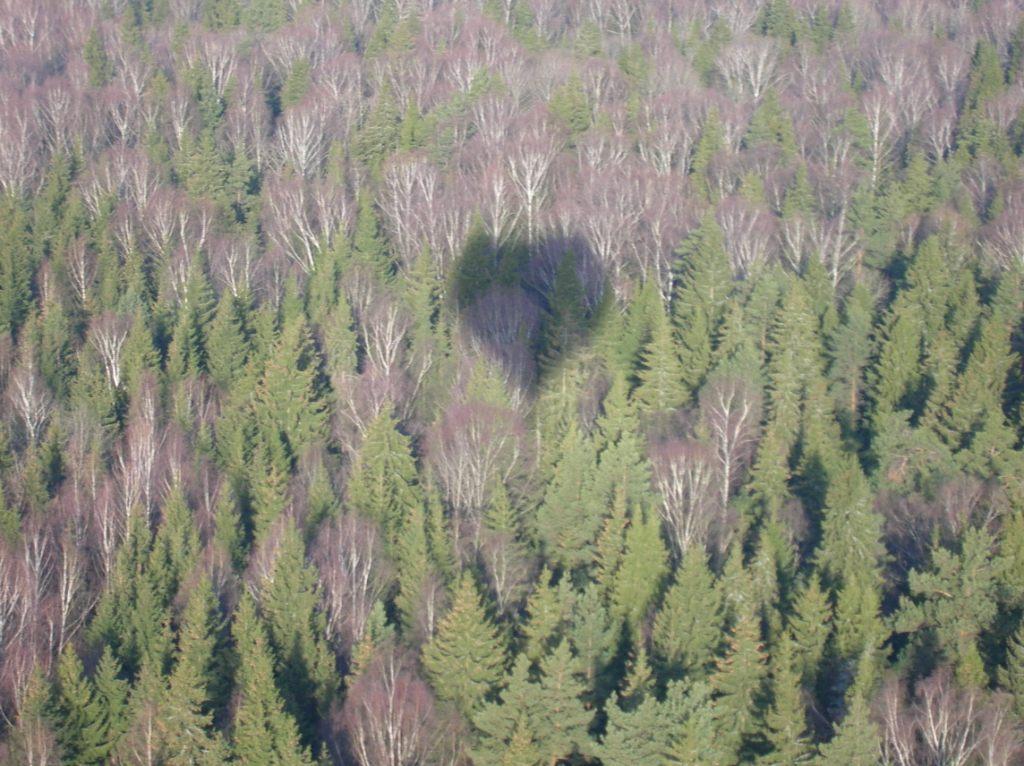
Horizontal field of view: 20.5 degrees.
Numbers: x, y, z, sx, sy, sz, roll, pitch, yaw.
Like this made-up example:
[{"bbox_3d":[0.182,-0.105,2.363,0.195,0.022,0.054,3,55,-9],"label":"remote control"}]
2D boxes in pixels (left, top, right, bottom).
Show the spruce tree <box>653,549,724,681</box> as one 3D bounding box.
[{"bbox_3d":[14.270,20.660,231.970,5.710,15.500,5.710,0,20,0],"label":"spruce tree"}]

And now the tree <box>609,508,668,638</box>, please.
[{"bbox_3d":[10.580,17.780,239.890,4.920,15.500,4.920,0,20,0],"label":"tree"}]

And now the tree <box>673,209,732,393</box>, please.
[{"bbox_3d":[20.290,-7.610,305.990,6.280,22.000,6.280,0,20,0],"label":"tree"}]

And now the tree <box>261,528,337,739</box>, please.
[{"bbox_3d":[-17.150,20.840,231.470,6.010,20.500,6.010,0,20,0],"label":"tree"}]

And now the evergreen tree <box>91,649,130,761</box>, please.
[{"bbox_3d":[-30.940,26.330,220.770,2.720,12.500,2.720,0,20,0],"label":"evergreen tree"}]

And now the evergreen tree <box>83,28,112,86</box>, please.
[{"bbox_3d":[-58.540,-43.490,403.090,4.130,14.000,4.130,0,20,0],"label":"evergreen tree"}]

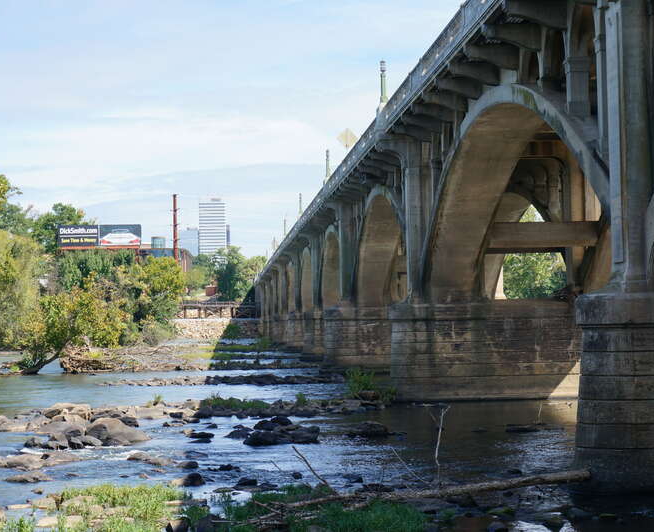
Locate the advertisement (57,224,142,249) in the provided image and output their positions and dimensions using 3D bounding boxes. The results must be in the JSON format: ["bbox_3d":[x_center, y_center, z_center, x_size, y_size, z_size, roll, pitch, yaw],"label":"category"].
[{"bbox_3d":[-41.150,-5.340,245.000,15.200,4.300,0.800,0,-2,-2],"label":"advertisement"}]

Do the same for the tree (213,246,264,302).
[{"bbox_3d":[-19.600,1.880,300.000,11.000,12.400,10.000,0,-2,0],"label":"tree"}]

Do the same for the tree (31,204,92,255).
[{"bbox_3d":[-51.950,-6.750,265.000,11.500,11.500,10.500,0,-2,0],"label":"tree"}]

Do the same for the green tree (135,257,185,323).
[{"bbox_3d":[-21.510,3.040,175.000,6.500,8.500,6.000,0,-2,0],"label":"green tree"}]

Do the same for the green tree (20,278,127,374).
[{"bbox_3d":[-18.160,4.330,97.000,7.700,6.900,6.500,0,-2,0],"label":"green tree"}]

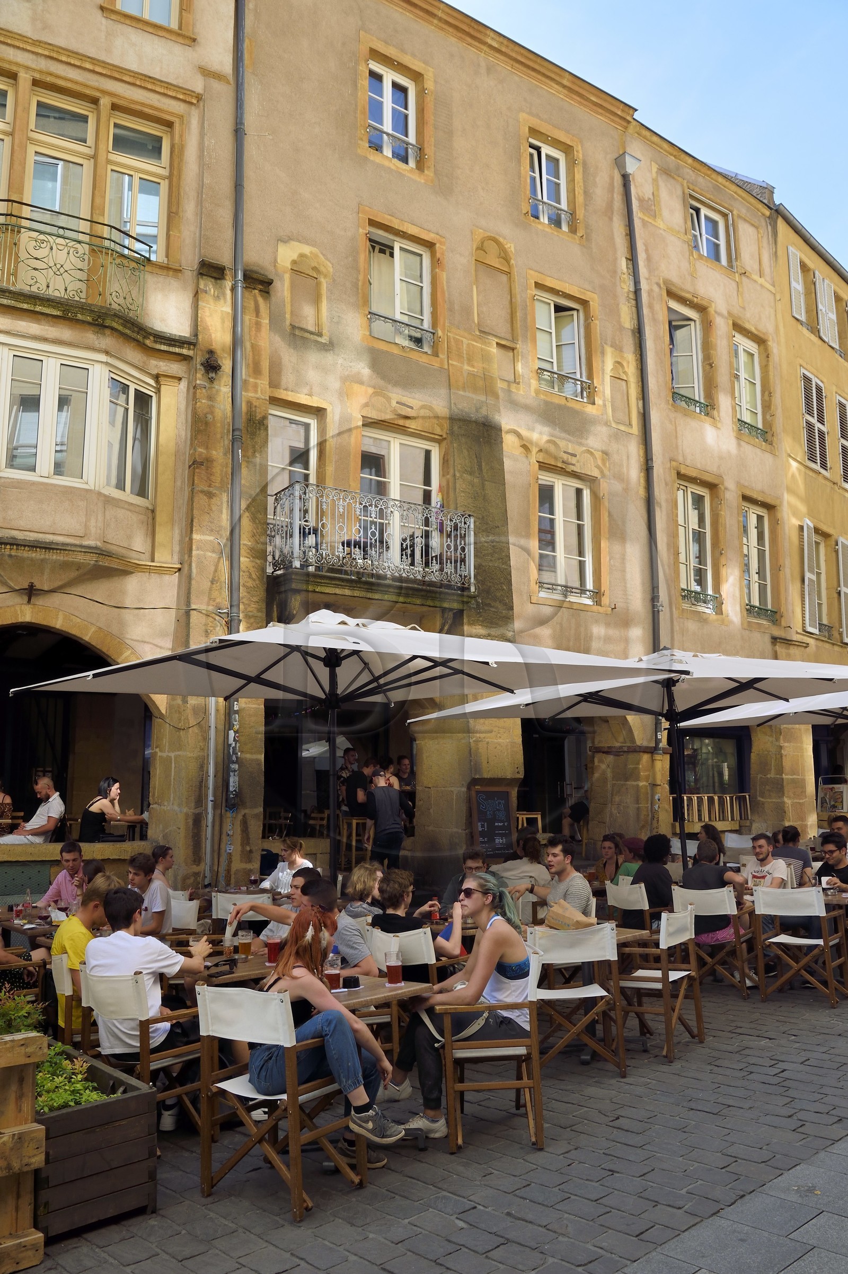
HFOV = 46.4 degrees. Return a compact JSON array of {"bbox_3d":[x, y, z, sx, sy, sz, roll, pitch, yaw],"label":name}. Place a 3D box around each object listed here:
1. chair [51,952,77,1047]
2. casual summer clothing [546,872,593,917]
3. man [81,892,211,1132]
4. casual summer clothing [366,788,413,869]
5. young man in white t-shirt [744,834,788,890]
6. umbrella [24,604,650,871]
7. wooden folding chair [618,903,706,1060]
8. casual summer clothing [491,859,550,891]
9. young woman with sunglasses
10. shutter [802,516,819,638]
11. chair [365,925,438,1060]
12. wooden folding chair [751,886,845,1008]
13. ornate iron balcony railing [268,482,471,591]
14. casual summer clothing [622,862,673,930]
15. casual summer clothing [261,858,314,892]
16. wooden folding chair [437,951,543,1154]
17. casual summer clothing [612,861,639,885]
[{"bbox_3d":[-1.790,2.156,5.493,0.480,0.870,0.570,3,-11,-24],"label":"chair"},{"bbox_3d":[1.005,1.885,6.652,0.320,0.580,0.480,3,-11,-21],"label":"casual summer clothing"},{"bbox_3d":[-1.330,1.870,5.000,0.540,1.240,0.780,-10,-13,42],"label":"man"},{"bbox_3d":[-0.486,2.806,14.000,0.620,1.380,0.380,0,-9,-5],"label":"casual summer clothing"},{"bbox_3d":[2.906,2.296,8.397,0.550,1.227,0.800,-10,-12,37],"label":"young man in white t-shirt"},{"bbox_3d":[-0.703,1.361,7.645,3.900,3.162,3.900,6,-12,-36],"label":"umbrella"},{"bbox_3d":[1.484,2.197,6.405,0.480,0.870,0.570,-8,-12,35],"label":"wooden folding chair"},{"bbox_3d":[0.794,2.088,8.100,0.470,0.580,0.320,-5,-10,22],"label":"casual summer clothing"},{"bbox_3d":[0.175,1.845,5.020,0.740,1.280,0.480,-1,-10,-1],"label":"young woman with sunglasses"},{"bbox_3d":[6.932,-1.076,17.700,0.050,2.050,0.550,-8,-12,37],"label":"shutter"},{"bbox_3d":[0.005,2.210,6.133,0.570,0.870,0.480,-11,-14,44],"label":"chair"},{"bbox_3d":[2.929,2.357,7.671,0.575,0.865,0.513,-9,-12,36],"label":"wooden folding chair"},{"bbox_3d":[-0.648,-1.195,12.999,2.723,1.080,0.720,6,-11,-35],"label":"ornate iron balcony railing"},{"bbox_3d":[2.000,2.310,8.830,0.280,0.600,0.440,5,-12,-30],"label":"casual summer clothing"},{"bbox_3d":[-1.290,2.347,9.400,0.480,0.500,0.340,-7,-11,34],"label":"casual summer clothing"},{"bbox_3d":[0.291,1.996,4.914,0.513,0.865,0.575,-1,-10,-6],"label":"wooden folding chair"},{"bbox_3d":[1.910,2.297,9.200,0.420,0.480,0.300,8,-13,-44],"label":"casual summer clothing"}]

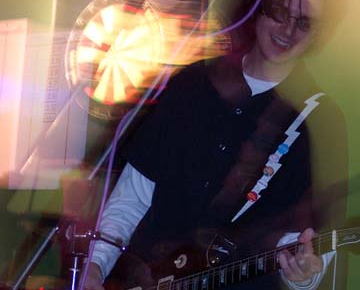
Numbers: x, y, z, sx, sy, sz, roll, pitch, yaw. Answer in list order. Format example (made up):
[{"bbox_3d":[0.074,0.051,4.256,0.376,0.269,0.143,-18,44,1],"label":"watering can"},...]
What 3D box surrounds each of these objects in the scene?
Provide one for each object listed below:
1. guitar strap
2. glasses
[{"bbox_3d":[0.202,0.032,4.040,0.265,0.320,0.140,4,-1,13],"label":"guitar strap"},{"bbox_3d":[0.251,-0.311,4.126,0.136,0.042,0.135,22,6,-12],"label":"glasses"}]

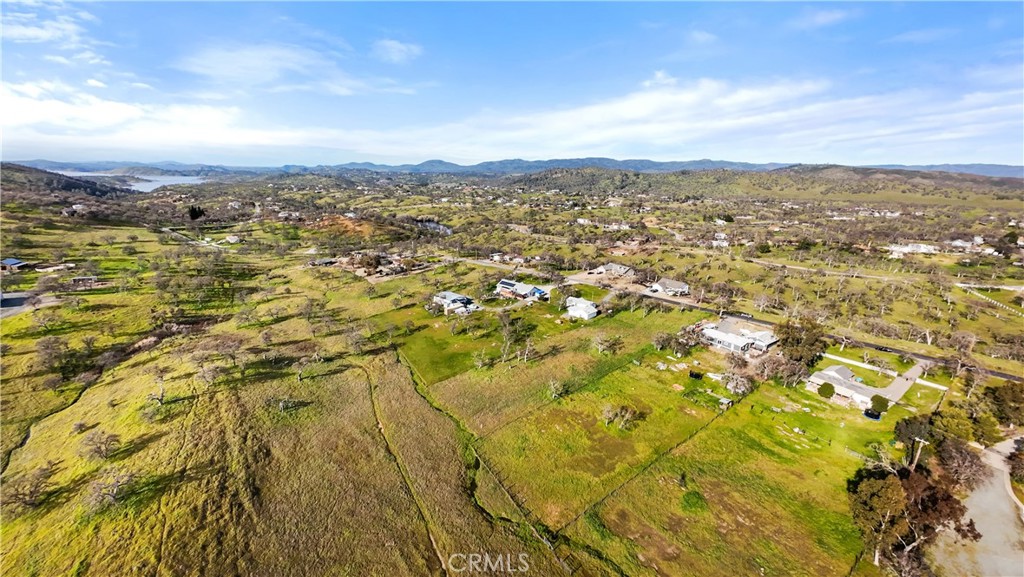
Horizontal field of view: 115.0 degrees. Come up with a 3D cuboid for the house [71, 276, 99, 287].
[{"bbox_3d":[-301.180,-4.930,229.310,13.500,3.700,6.500,-3,20,-8],"label":"house"}]

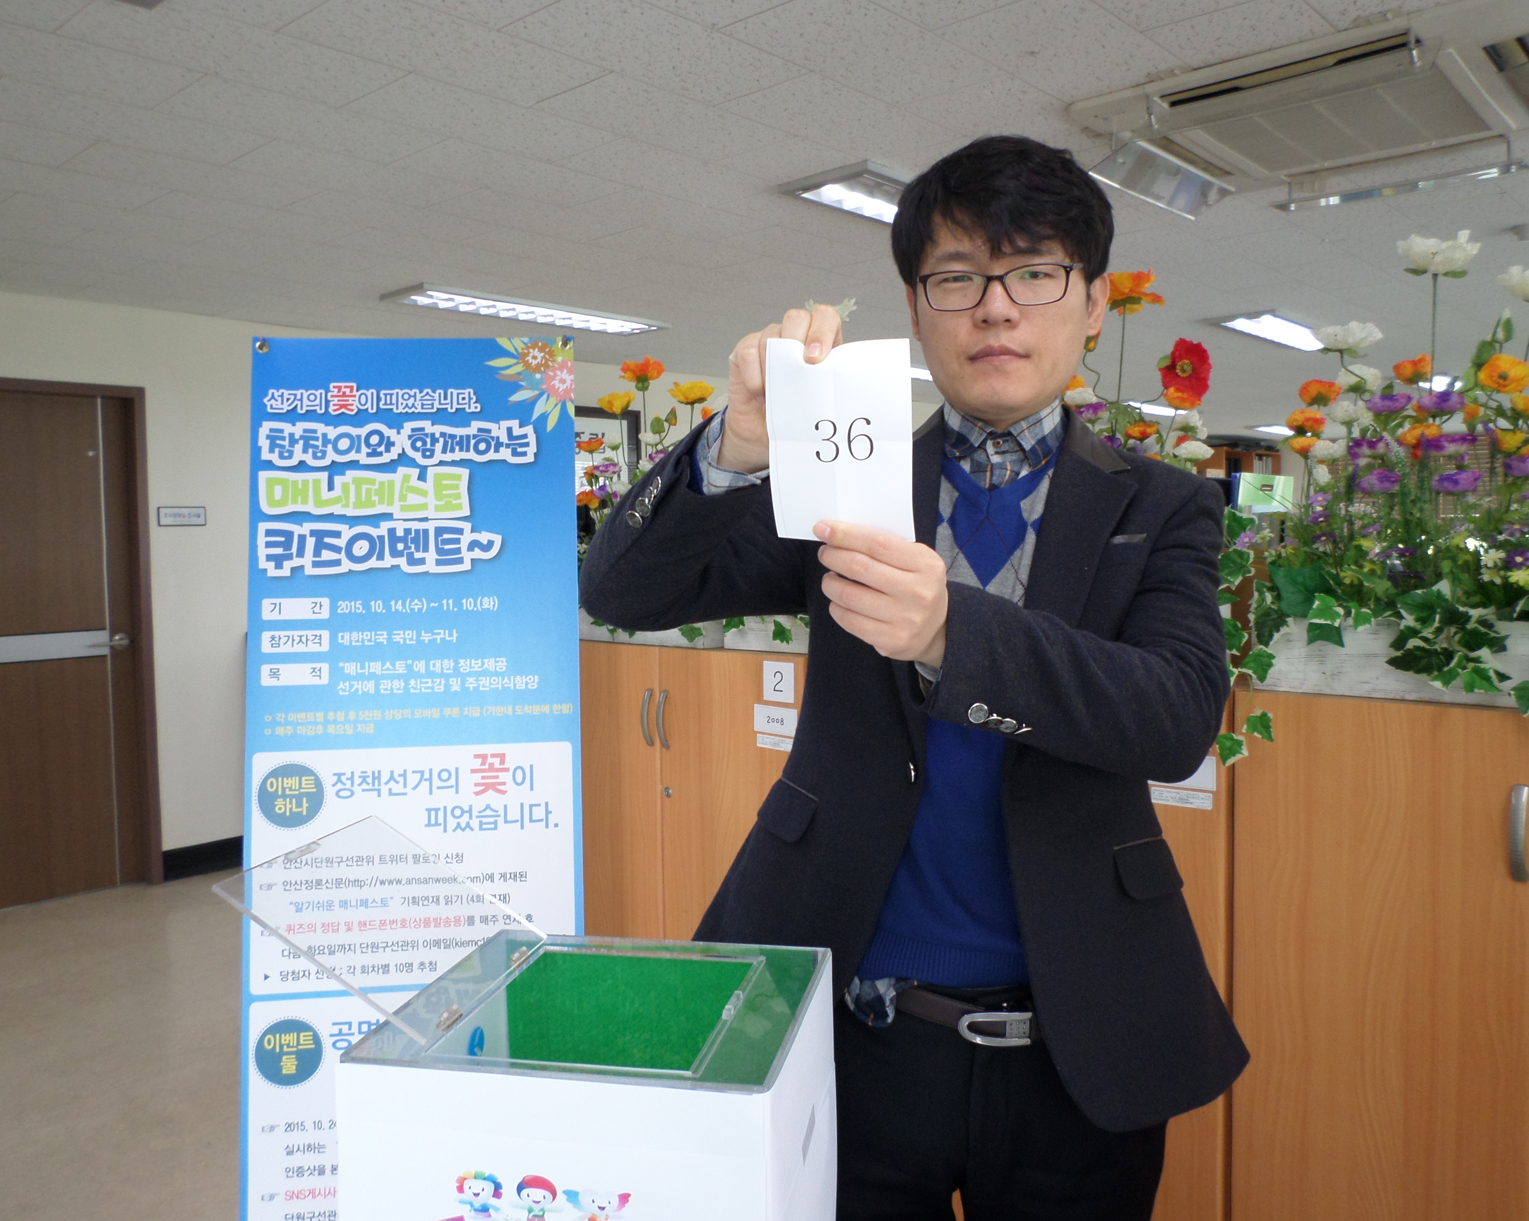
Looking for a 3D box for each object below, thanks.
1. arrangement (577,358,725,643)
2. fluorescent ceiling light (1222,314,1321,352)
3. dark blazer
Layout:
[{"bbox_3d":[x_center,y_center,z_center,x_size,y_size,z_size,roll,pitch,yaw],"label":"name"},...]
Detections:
[{"bbox_3d":[-0.250,-0.250,2.680,0.520,0.640,0.280,2,5,39],"label":"arrangement"},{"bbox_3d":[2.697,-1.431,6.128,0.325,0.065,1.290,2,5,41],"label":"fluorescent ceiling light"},{"bbox_3d":[0.144,0.145,1.060,0.580,0.670,0.380,0,4,12],"label":"dark blazer"}]

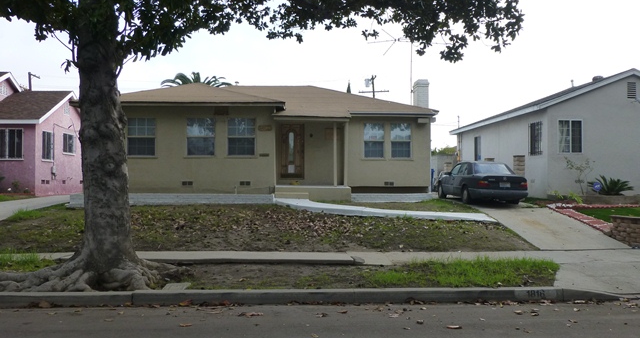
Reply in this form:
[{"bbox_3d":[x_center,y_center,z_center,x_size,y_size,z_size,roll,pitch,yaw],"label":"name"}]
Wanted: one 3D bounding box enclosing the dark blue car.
[{"bbox_3d":[5.500,0.450,17.650,1.760,1.430,4.740,0,-1,-3],"label":"dark blue car"}]

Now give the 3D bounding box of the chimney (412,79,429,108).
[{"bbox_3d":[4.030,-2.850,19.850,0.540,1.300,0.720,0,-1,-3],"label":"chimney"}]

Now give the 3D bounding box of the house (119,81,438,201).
[{"bbox_3d":[-2.000,-1.240,20.600,11.800,4.650,10.200,0,-1,-3],"label":"house"}]

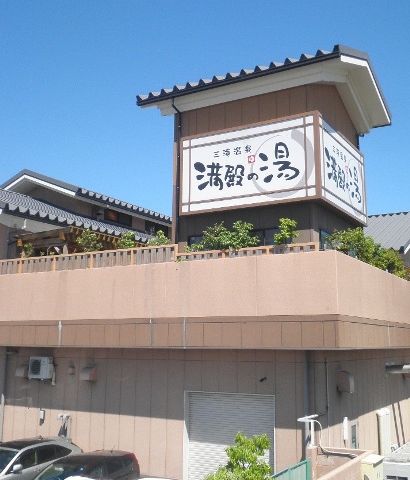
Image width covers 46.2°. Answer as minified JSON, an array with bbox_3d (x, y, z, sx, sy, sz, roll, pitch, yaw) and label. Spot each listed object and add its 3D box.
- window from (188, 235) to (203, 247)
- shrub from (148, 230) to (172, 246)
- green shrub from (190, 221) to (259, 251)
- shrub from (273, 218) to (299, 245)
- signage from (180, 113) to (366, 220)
[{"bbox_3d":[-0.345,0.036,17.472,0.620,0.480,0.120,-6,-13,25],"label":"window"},{"bbox_3d":[-1.669,0.043,17.538,0.800,0.800,0.720,-6,-13,25],"label":"shrub"},{"bbox_3d":[0.624,-0.089,16.145,2.100,1.098,0.950,-6,-13,25],"label":"green shrub"},{"bbox_3d":[2.583,-0.205,15.146,0.720,0.943,0.680,-6,-13,25],"label":"shrub"},{"bbox_3d":[2.739,-2.169,18.499,5.638,2.987,4.514,-6,-14,27],"label":"signage"}]

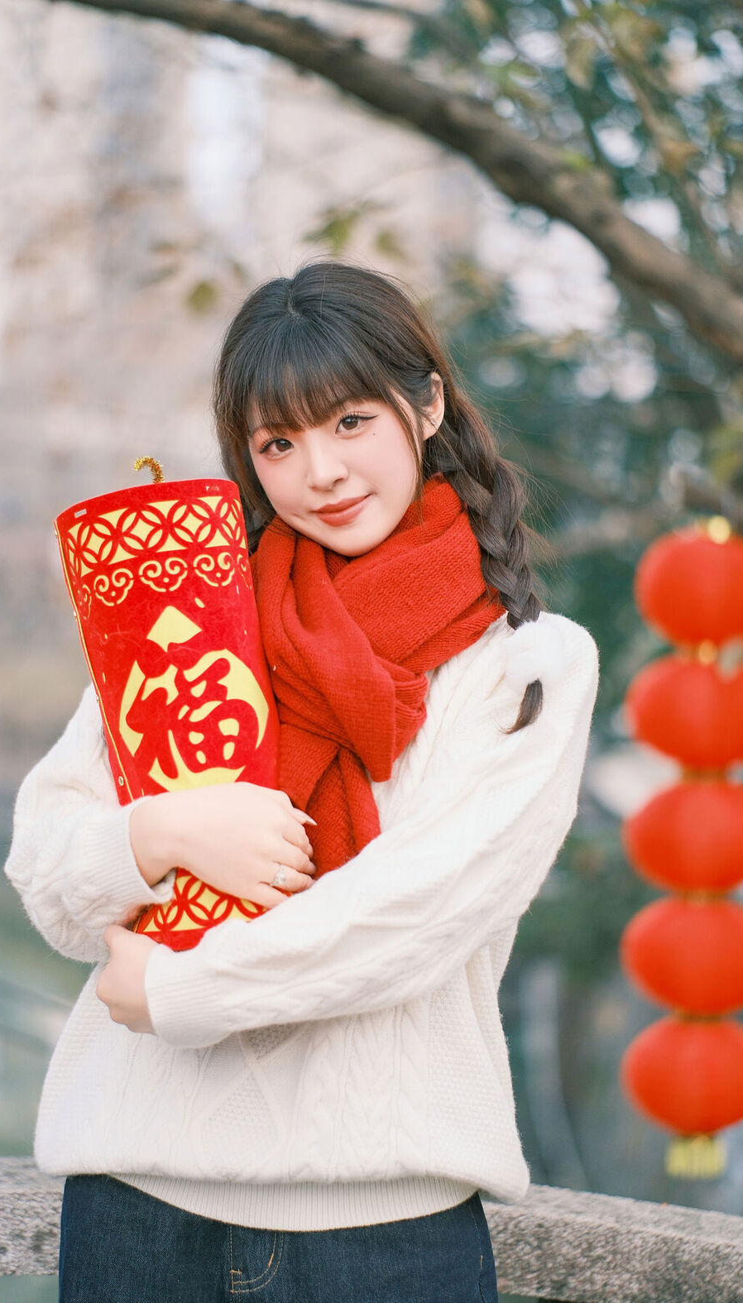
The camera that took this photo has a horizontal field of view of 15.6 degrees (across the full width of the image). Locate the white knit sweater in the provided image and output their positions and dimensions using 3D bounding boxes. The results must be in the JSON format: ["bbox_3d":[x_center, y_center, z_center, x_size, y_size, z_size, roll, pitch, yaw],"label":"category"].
[{"bbox_3d":[-0.050,0.200,2.165,0.465,0.495,0.330,2,1,6],"label":"white knit sweater"}]

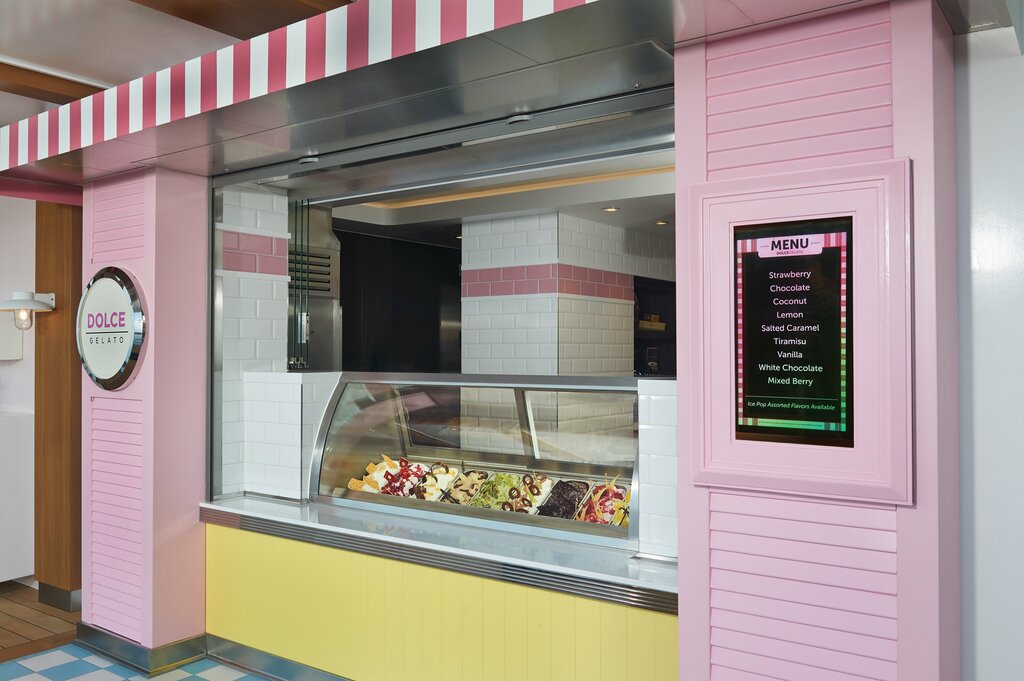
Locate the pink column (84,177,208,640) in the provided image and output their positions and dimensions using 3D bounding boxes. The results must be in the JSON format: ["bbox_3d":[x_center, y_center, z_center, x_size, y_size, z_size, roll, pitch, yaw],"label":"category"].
[{"bbox_3d":[-1.752,0.300,3.943,0.618,2.129,0.293,-1,-1,36],"label":"pink column"}]

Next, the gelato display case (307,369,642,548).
[{"bbox_3d":[-0.049,0.457,3.725,1.754,0.599,0.767,-1,-1,36],"label":"gelato display case"}]

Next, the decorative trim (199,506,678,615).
[{"bbox_3d":[-0.432,0.791,3.131,2.462,0.067,0.050,-1,-1,36],"label":"decorative trim"}]

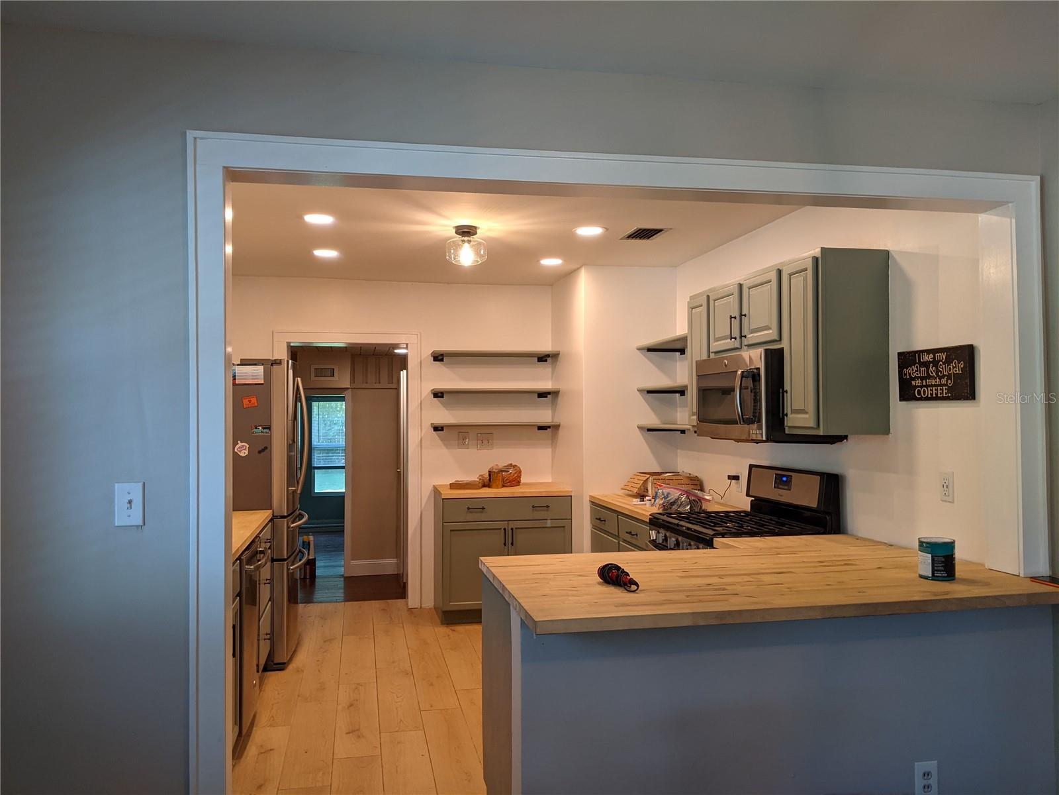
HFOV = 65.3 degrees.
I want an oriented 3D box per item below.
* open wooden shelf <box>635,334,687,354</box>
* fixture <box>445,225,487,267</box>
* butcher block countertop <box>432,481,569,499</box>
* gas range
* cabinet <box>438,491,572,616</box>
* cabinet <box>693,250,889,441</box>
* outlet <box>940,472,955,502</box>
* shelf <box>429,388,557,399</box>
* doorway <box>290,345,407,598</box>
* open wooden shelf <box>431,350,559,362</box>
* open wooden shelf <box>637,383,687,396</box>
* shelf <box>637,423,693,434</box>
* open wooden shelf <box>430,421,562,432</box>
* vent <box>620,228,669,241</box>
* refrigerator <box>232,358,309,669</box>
[{"bbox_3d":[0.968,-0.323,5.188,0.293,0.061,0.943,0,-1,-12],"label":"open wooden shelf"},{"bbox_3d":[-0.341,-0.818,4.474,0.229,0.191,0.229,0,-1,-11],"label":"fixture"},{"bbox_3d":[-0.214,0.691,6.140,0.937,0.036,0.606,0,-1,-12],"label":"butcher block countertop"},{"bbox_3d":[1.012,0.946,4.066,0.677,1.169,0.762,0,-1,-11],"label":"gas range"},{"bbox_3d":[-0.211,1.144,6.138,0.934,0.872,0.591,0,-1,-12],"label":"cabinet"},{"bbox_3d":[1.197,-0.216,4.071,0.326,0.763,1.389,0,-1,-11],"label":"cabinet"},{"bbox_3d":[1.548,0.334,3.069,0.010,0.116,0.075,0,-1,-12],"label":"outlet"},{"bbox_3d":[-0.260,-0.029,6.301,0.951,0.062,0.303,0,-1,-12],"label":"shelf"},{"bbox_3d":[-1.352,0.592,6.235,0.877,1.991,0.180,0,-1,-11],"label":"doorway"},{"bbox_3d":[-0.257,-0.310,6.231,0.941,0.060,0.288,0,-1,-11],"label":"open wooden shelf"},{"bbox_3d":[0.970,-0.048,5.182,0.293,0.061,0.943,0,-1,-12],"label":"open wooden shelf"},{"bbox_3d":[0.972,0.204,5.177,0.293,0.062,0.943,0,-1,-12],"label":"shelf"},{"bbox_3d":[-0.258,0.227,6.296,0.951,0.063,0.303,0,-1,-12],"label":"open wooden shelf"},{"bbox_3d":[0.659,-0.914,4.666,0.205,0.014,0.346,0,-1,-11],"label":"vent"},{"bbox_3d":[-1.786,0.680,5.143,0.797,1.785,0.913,0,-1,-11],"label":"refrigerator"}]

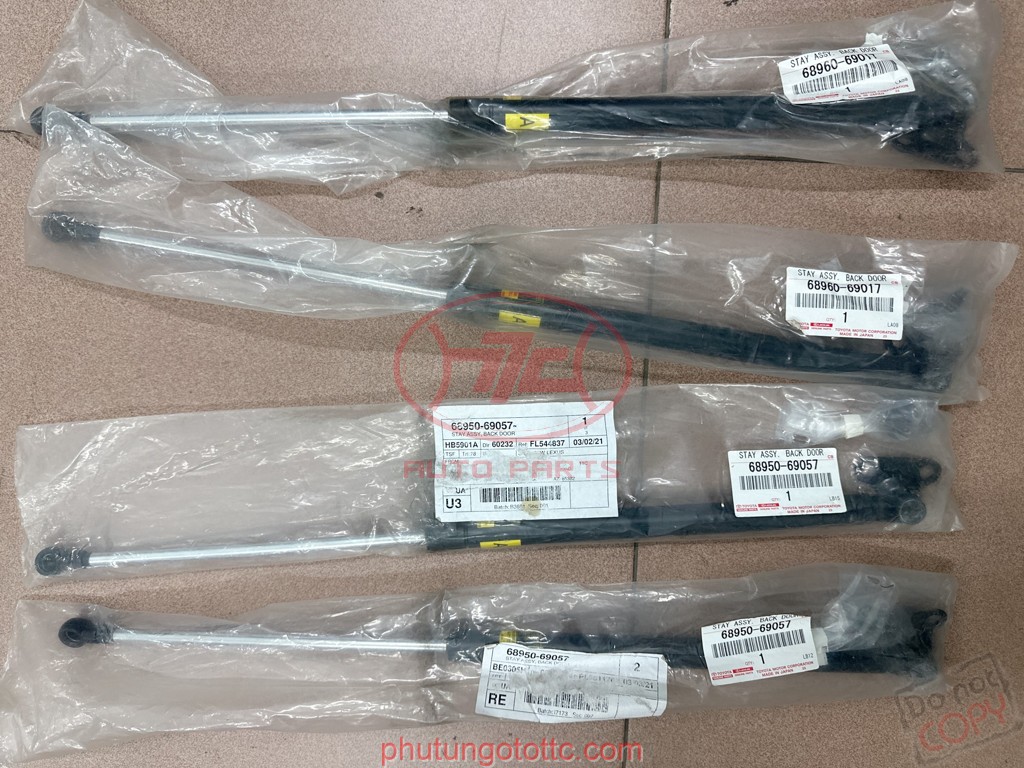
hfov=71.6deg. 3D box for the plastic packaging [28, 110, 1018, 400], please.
[{"bbox_3d":[0.006,-0.086,0.485,0.674,0.038,0.114,8,95,-1],"label":"plastic packaging"}]

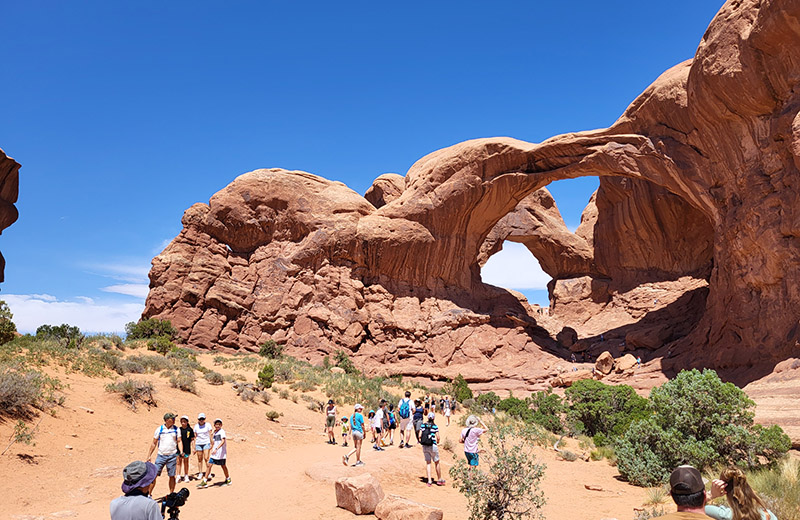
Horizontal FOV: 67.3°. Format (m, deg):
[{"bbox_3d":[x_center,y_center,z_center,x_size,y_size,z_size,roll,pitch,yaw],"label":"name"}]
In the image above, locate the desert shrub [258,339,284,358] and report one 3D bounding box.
[{"bbox_3d":[-10.692,7.447,50.000,1.997,1.648,1.797,0,-11,0],"label":"desert shrub"}]

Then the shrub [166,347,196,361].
[{"bbox_3d":[-12.391,5.347,34.000,1.754,0.784,1.403,0,-11,0],"label":"shrub"}]

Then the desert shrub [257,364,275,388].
[{"bbox_3d":[-7.386,6.398,33.000,0.989,1.305,0.989,0,-11,0],"label":"desert shrub"}]

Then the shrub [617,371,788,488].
[{"bbox_3d":[8.068,4.447,16.000,4.572,3.084,3.886,0,-11,0],"label":"shrub"}]

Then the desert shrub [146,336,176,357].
[{"bbox_3d":[-14.517,5.193,36.500,1.762,1.203,1.497,0,-11,0],"label":"desert shrub"}]

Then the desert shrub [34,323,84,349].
[{"bbox_3d":[-20.935,4.710,37.000,3.017,1.585,2.112,0,-11,0],"label":"desert shrub"}]

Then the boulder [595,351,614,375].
[{"bbox_3d":[29.268,14.705,86.000,2.862,3.471,2.862,0,-11,0],"label":"boulder"}]

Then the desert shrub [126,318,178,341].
[{"bbox_3d":[-18.647,5.242,45.000,3.969,1.705,2.977,0,-11,0],"label":"desert shrub"}]

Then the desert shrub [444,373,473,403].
[{"bbox_3d":[5.149,11.033,52.000,2.423,2.570,2.302,0,-11,0],"label":"desert shrub"}]

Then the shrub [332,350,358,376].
[{"bbox_3d":[-4.541,8.699,51.000,2.207,2.017,1.876,0,-11,0],"label":"shrub"}]

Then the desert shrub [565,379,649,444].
[{"bbox_3d":[7.597,5.547,22.000,3.054,2.392,2.749,0,-11,0],"label":"desert shrub"}]

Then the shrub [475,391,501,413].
[{"bbox_3d":[6.737,10.832,46.000,2.067,1.667,1.860,0,-11,0],"label":"shrub"}]

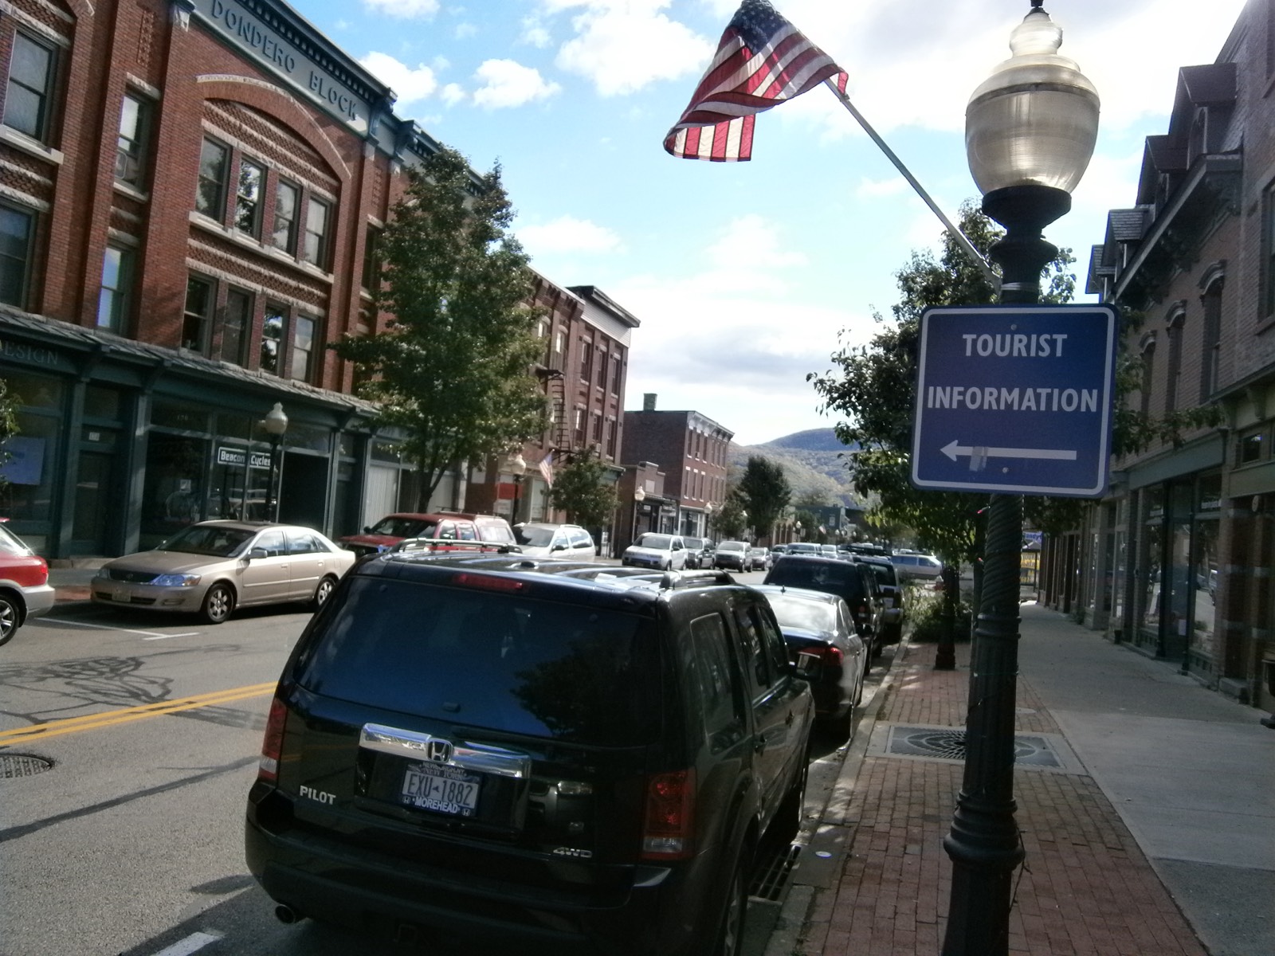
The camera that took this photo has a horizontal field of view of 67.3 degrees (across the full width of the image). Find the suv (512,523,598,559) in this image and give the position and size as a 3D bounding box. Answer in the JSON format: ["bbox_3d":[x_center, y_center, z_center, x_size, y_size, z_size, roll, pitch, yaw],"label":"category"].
[{"bbox_3d":[-3.039,2.257,28.035,1.920,1.780,4.900,4,-3,18],"label":"suv"}]

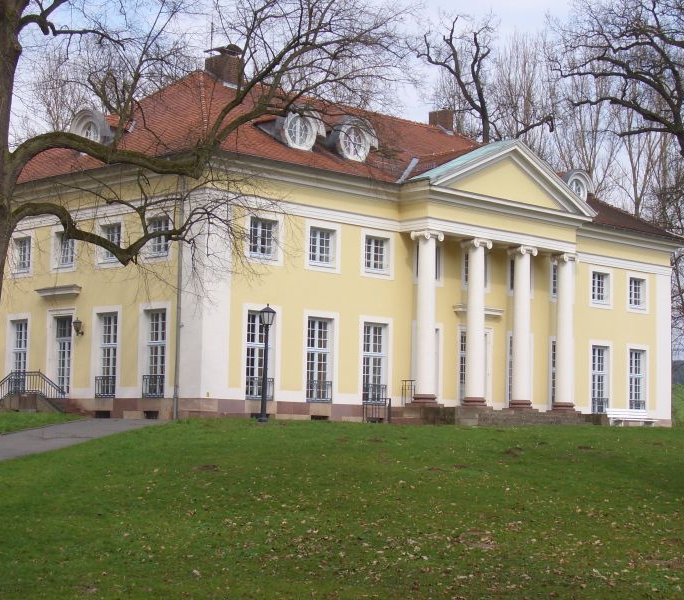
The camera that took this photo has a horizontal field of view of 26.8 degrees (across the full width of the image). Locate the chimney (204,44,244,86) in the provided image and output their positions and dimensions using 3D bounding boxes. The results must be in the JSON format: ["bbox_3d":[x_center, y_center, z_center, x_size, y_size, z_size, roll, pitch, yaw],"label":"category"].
[{"bbox_3d":[-5.077,-10.140,62.392,1.225,2.000,1.225,7,-8,-44],"label":"chimney"}]

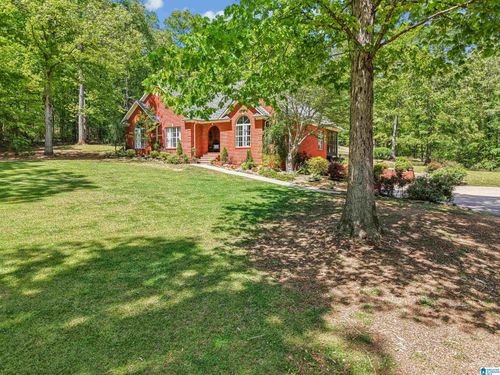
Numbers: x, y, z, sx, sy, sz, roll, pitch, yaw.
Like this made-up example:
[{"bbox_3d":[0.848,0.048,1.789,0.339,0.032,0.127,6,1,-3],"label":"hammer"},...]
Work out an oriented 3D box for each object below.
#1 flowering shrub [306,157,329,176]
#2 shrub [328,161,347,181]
[{"bbox_3d":[3.855,-1.185,19.800,1.250,1.150,1.200,0,6,0],"label":"flowering shrub"},{"bbox_3d":[4.518,-0.865,17.900,0.980,1.050,0.950,0,6,0],"label":"shrub"}]

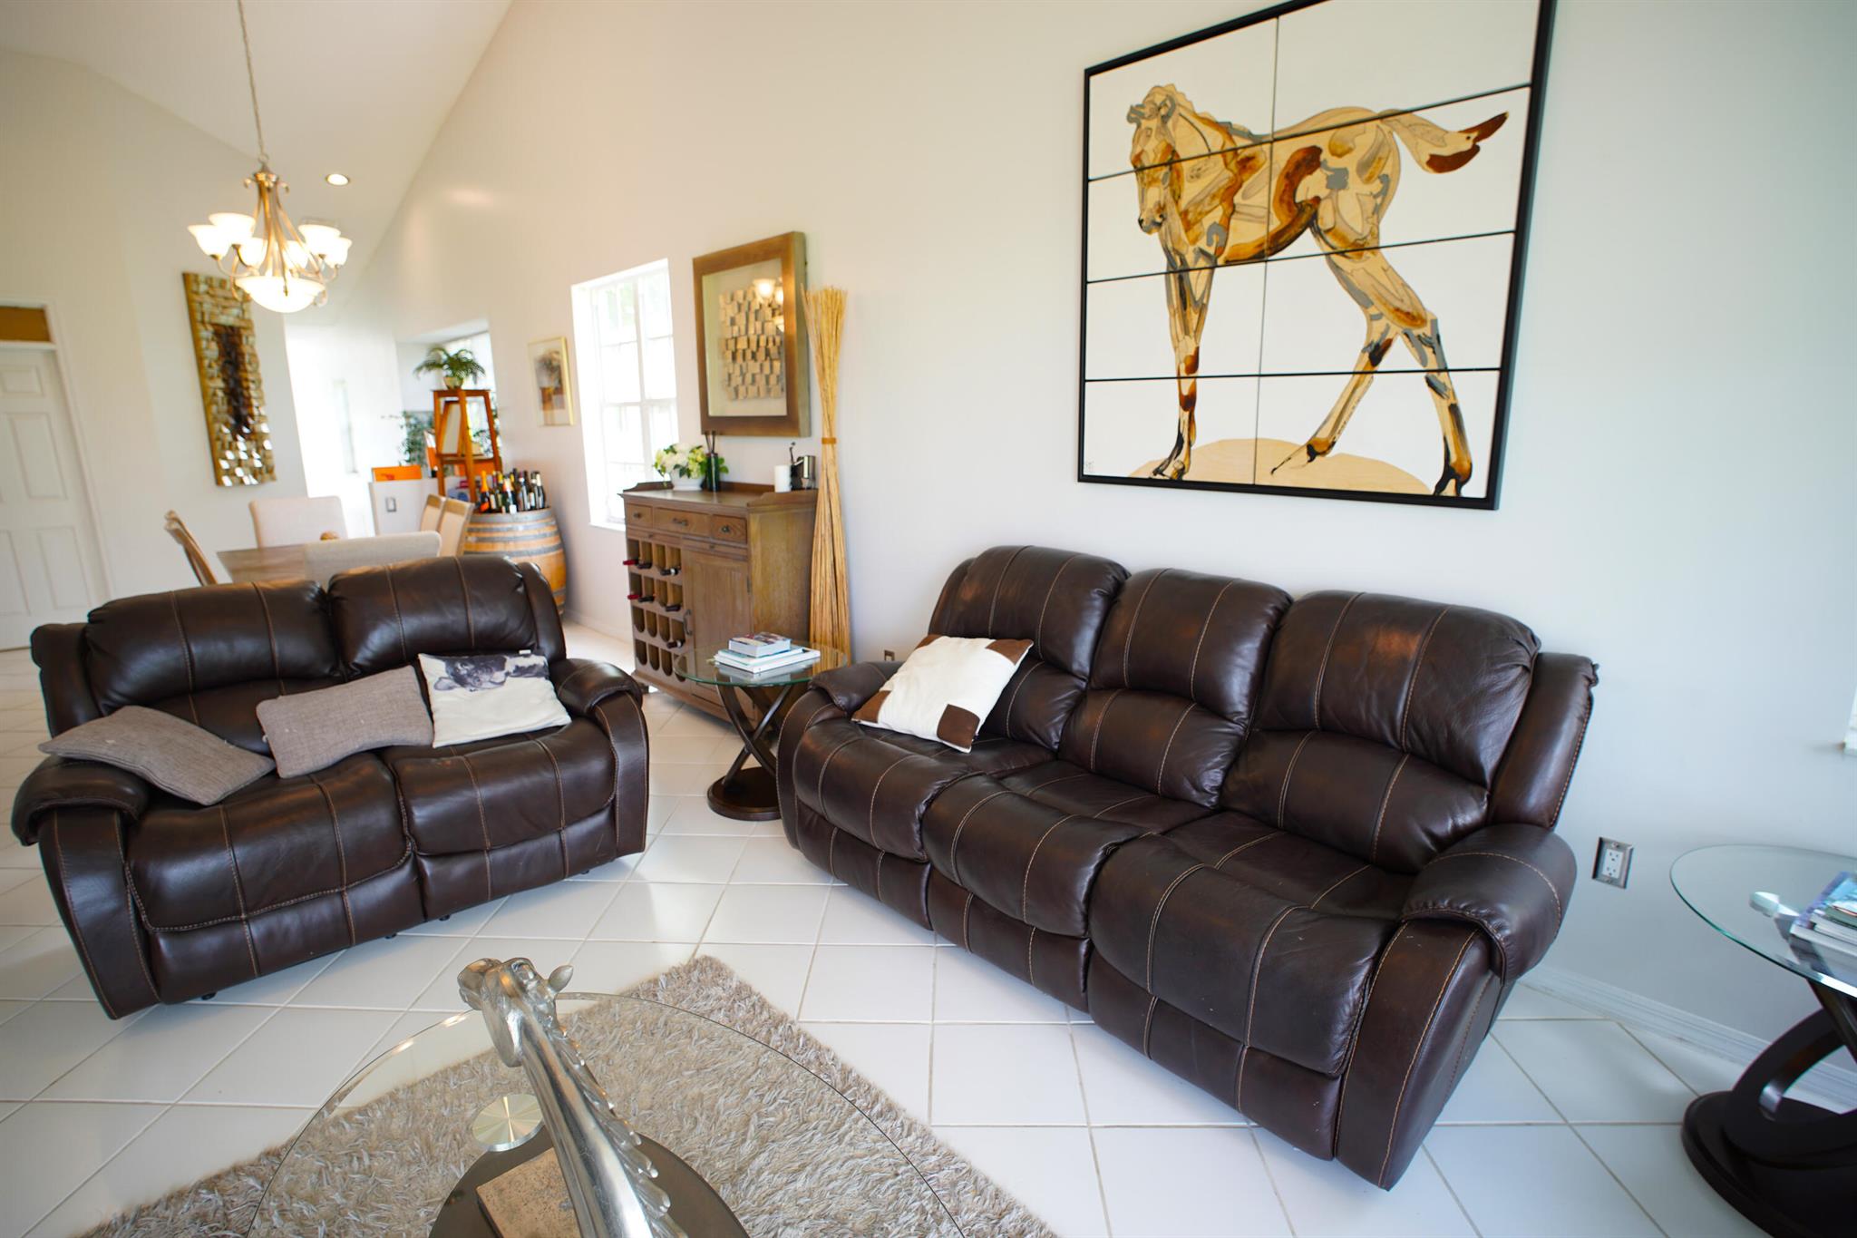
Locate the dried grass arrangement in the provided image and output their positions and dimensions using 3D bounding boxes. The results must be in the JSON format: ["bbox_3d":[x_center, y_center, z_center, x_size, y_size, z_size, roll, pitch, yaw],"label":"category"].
[{"bbox_3d":[-0.415,-0.361,3.549,0.200,2.000,0.200,12,17,43],"label":"dried grass arrangement"}]

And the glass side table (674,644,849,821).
[{"bbox_3d":[-0.646,0.437,3.274,0.655,0.565,0.655,0,13,0],"label":"glass side table"}]

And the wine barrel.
[{"bbox_3d":[-2.888,-0.277,5.705,0.690,0.920,0.690,12,17,43],"label":"wine barrel"}]

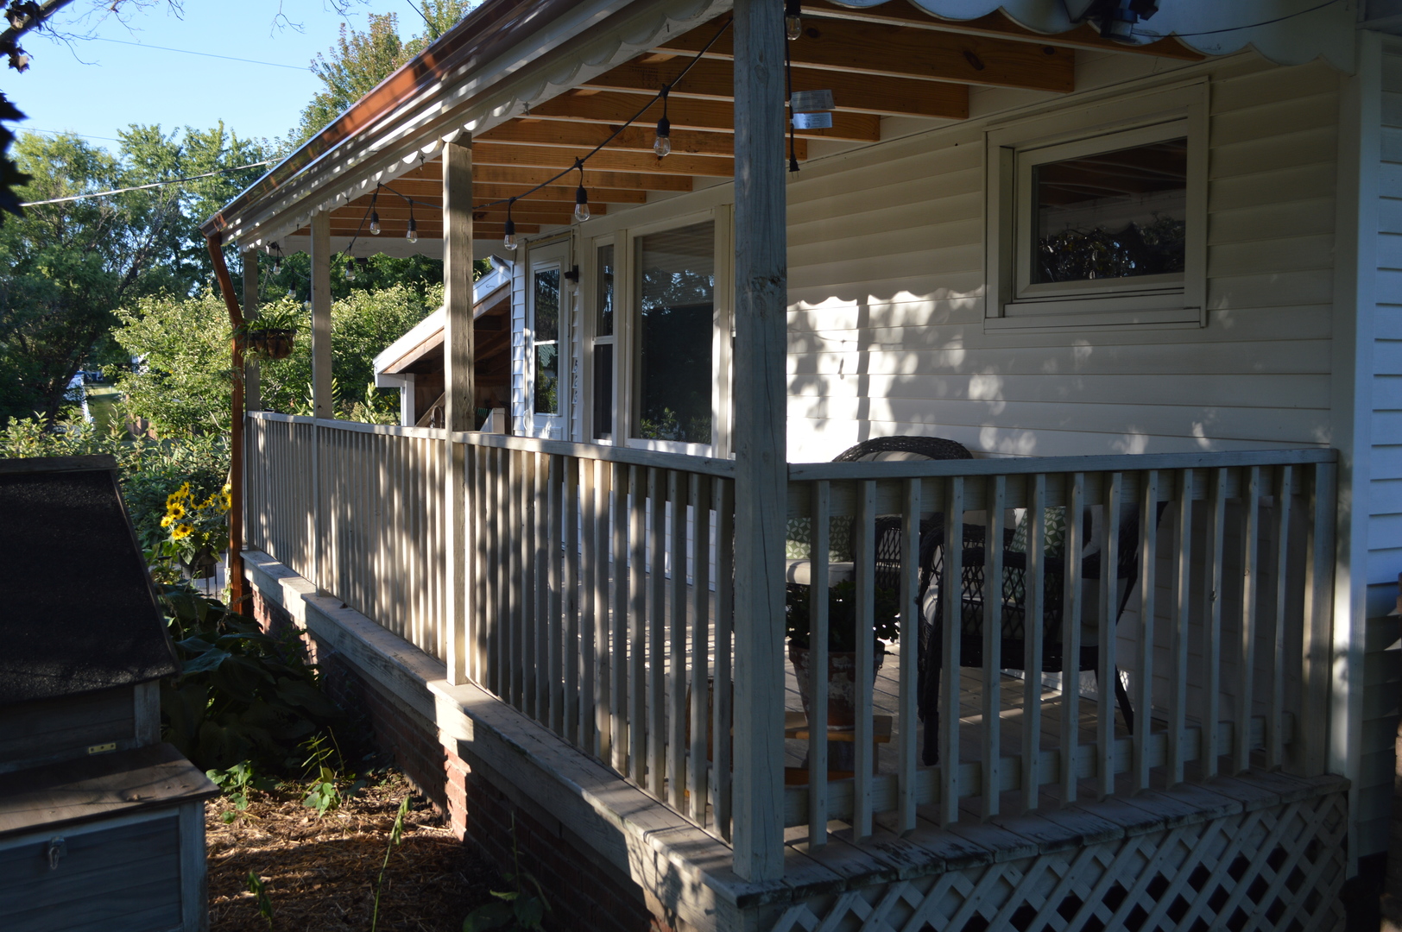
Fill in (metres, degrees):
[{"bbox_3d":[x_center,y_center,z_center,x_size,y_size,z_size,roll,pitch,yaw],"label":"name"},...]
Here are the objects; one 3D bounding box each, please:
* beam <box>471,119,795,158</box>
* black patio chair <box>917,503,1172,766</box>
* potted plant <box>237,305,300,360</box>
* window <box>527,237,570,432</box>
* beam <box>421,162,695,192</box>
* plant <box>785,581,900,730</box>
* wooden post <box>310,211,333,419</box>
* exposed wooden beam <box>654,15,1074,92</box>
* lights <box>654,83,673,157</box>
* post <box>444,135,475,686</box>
[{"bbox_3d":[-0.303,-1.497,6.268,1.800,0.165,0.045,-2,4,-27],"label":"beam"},{"bbox_3d":[1.072,0.436,4.467,0.770,0.890,0.680,0,4,1],"label":"black patio chair"},{"bbox_3d":[-2.738,-0.846,8.873,0.400,0.360,0.400,-2,4,-27],"label":"potted plant"},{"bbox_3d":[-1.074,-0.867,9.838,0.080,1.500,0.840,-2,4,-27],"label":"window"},{"bbox_3d":[-0.853,-1.558,7.295,1.829,0.176,0.040,-3,5,-27],"label":"beam"},{"bbox_3d":[0.370,0.505,3.836,0.350,0.400,0.350,0,4,3],"label":"plant"},{"bbox_3d":[-2.028,-0.348,7.500,0.090,2.050,0.090,-2,4,-27],"label":"wooden post"},{"bbox_3d":[0.530,-1.386,4.586,1.829,0.176,0.040,-3,5,-27],"label":"exposed wooden beam"},{"bbox_3d":[-0.102,-0.913,3.711,0.049,0.187,0.049,0,4,0],"label":"lights"},{"bbox_3d":[-0.922,-0.198,5.345,0.086,2.083,0.086,-2,4,-27],"label":"post"}]

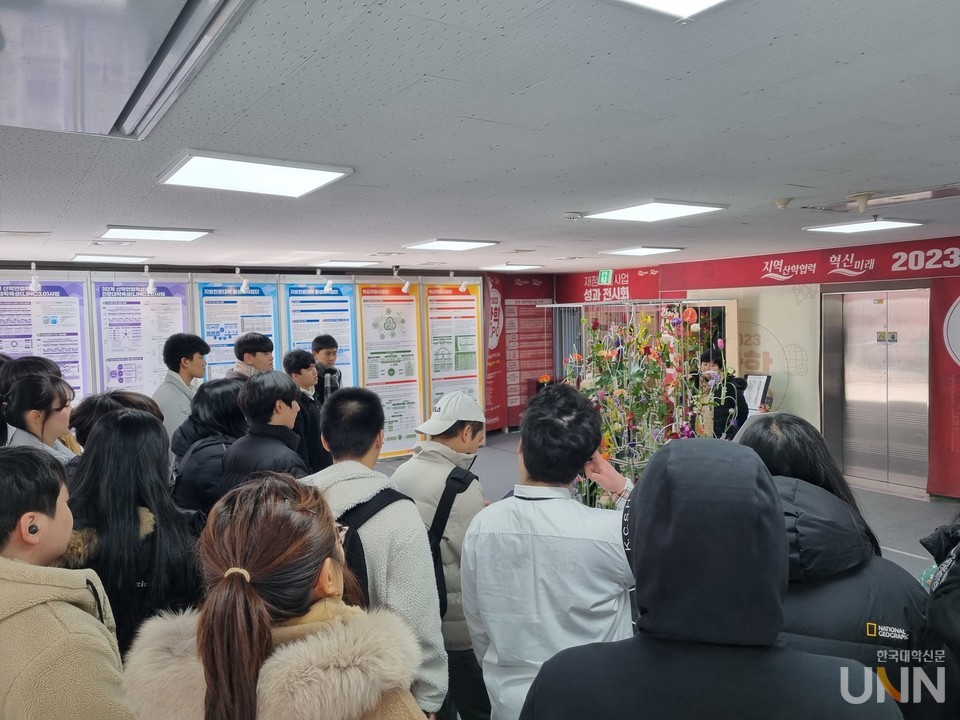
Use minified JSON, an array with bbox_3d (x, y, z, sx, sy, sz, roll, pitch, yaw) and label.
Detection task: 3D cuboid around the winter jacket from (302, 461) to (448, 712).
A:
[{"bbox_3d":[-0.312,0.634,2.020,0.530,0.710,0.330,0,4,22],"label":"winter jacket"}]

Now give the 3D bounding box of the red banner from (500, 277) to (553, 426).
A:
[{"bbox_3d":[0.840,-0.132,11.804,0.990,2.450,0.030,-4,4,-34],"label":"red banner"}]

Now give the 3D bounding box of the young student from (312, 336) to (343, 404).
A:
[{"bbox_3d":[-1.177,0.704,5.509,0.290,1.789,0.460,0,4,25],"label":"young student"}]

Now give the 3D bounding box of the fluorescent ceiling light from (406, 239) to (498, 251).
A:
[{"bbox_3d":[-0.257,-0.999,6.405,0.610,0.040,0.610,-4,4,-34],"label":"fluorescent ceiling light"}]

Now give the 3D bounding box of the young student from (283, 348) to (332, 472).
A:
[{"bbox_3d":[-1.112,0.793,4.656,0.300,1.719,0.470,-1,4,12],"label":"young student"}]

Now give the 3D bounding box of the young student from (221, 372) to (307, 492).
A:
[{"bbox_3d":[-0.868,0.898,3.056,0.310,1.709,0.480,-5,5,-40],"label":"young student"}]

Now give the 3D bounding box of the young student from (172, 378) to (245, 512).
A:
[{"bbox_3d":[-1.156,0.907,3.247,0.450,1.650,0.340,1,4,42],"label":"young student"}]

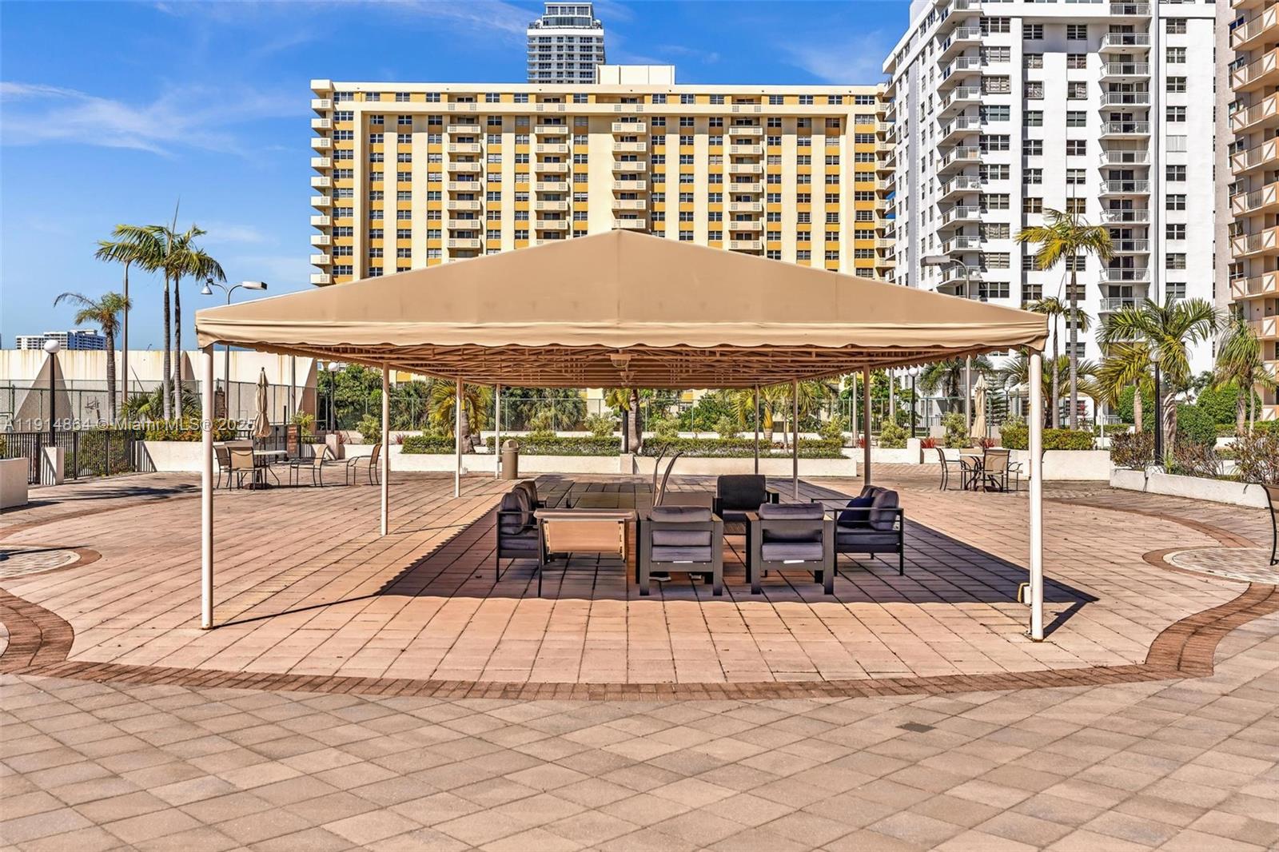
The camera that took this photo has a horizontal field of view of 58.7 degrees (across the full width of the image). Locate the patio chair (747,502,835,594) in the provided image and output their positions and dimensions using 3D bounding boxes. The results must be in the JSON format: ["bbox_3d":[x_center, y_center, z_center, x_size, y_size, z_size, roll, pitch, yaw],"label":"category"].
[{"bbox_3d":[1.370,1.100,10.470,0.730,0.790,0.740,0,1,1],"label":"patio chair"}]

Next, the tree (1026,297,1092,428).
[{"bbox_3d":[13.247,-1.874,36.000,2.150,4.600,2.150,0,1,0],"label":"tree"}]

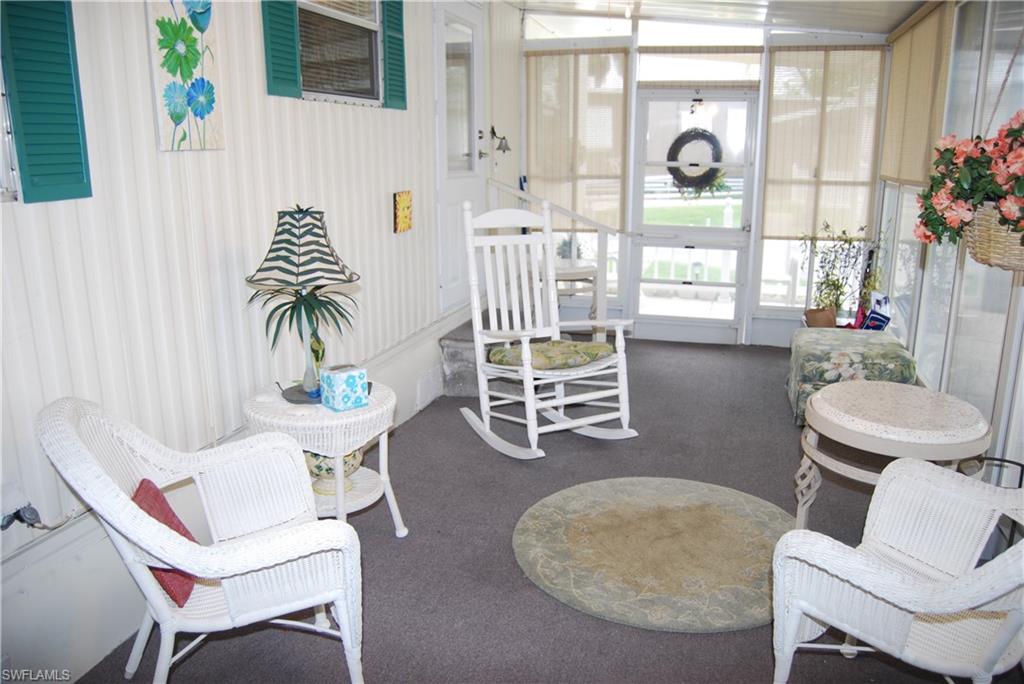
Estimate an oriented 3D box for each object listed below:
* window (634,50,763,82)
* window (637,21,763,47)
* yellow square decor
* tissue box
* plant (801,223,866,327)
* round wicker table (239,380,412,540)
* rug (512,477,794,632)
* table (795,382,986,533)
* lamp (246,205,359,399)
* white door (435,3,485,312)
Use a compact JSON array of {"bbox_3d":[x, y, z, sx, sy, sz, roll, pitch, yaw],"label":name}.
[{"bbox_3d":[1.380,-2.060,5.704,0.900,0.260,0.060,4,14,16],"label":"window"},{"bbox_3d":[1.358,-2.242,5.563,0.907,0.207,0.050,4,15,17],"label":"window"},{"bbox_3d":[-0.572,-0.682,4.043,0.025,0.207,0.195,4,15,17],"label":"yellow square decor"},{"bbox_3d":[-0.569,0.153,2.614,0.113,0.130,0.113,-11,18,-38],"label":"tissue box"},{"bbox_3d":[2.158,-0.439,5.270,0.430,0.750,0.430,4,14,16],"label":"plant"},{"bbox_3d":[-0.695,0.503,2.920,0.550,0.592,0.550,0,14,0],"label":"round wicker table"},{"bbox_3d":[0.605,0.776,3.018,1.210,0.012,1.210,0,14,0],"label":"rug"},{"bbox_3d":[1.319,0.519,2.712,0.647,0.619,0.647,4,15,17],"label":"table"},{"bbox_3d":[-0.768,-0.149,2.853,0.410,0.710,0.410,4,14,16],"label":"lamp"},{"bbox_3d":[-0.320,-1.182,4.853,0.060,1.880,0.814,4,15,17],"label":"white door"}]

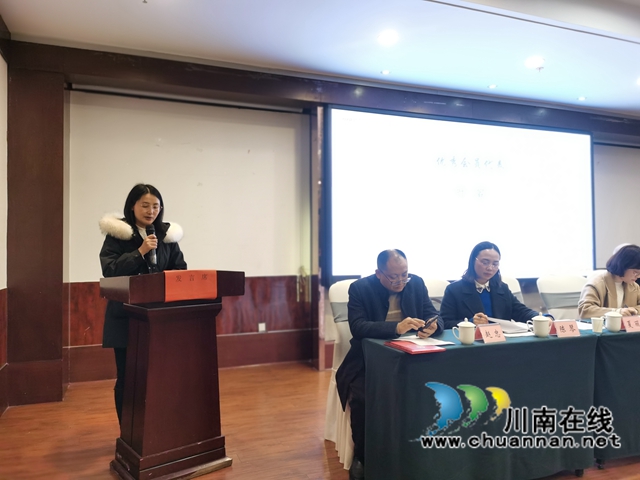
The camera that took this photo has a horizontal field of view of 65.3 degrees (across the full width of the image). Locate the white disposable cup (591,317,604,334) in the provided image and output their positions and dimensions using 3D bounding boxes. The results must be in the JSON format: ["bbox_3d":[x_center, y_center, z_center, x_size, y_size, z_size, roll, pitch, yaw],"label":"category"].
[{"bbox_3d":[1.576,0.481,2.833,0.072,0.085,0.072,0,-1,0],"label":"white disposable cup"}]

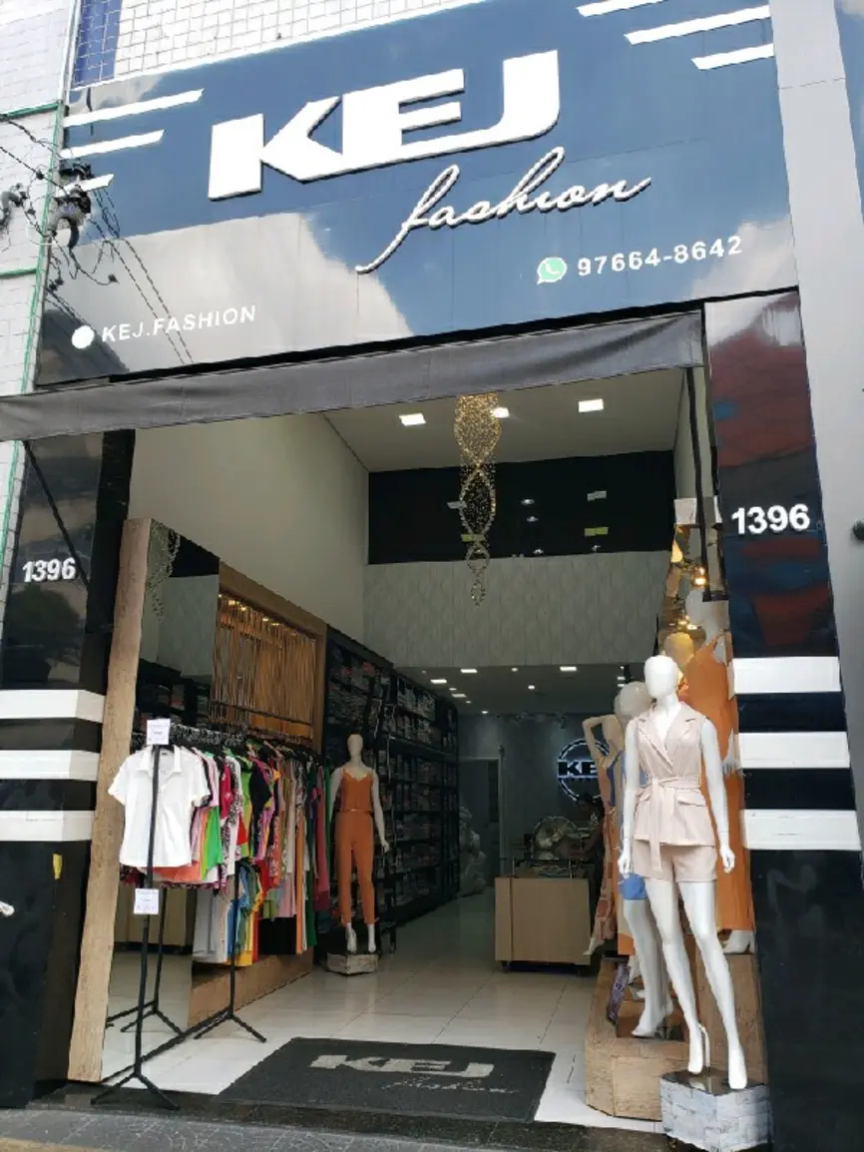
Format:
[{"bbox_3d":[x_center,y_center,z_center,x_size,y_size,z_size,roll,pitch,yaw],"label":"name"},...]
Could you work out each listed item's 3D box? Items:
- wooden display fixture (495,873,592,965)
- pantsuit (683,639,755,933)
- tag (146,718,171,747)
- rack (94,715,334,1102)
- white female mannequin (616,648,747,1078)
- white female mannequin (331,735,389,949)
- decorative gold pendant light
[{"bbox_3d":[0.943,2.883,7.212,0.770,0.750,0.580,-4,-15,16],"label":"wooden display fixture"},{"bbox_3d":[1.438,1.014,4.317,0.310,1.430,0.370,8,-16,-27],"label":"pantsuit"},{"bbox_3d":[-1.371,0.785,4.333,0.120,0.130,0.010,-3,-15,13],"label":"tag"},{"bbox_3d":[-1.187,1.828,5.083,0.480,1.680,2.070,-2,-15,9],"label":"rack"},{"bbox_3d":[1.118,1.266,3.947,0.510,1.800,0.360,-4,-15,18],"label":"white female mannequin"},{"bbox_3d":[-0.640,2.265,7.454,0.540,1.770,0.340,0,-15,1],"label":"white female mannequin"},{"bbox_3d":[0.386,-0.743,7.239,0.400,2.030,0.400,-3,-15,13],"label":"decorative gold pendant light"}]

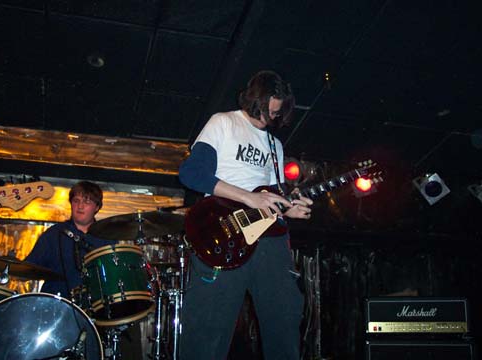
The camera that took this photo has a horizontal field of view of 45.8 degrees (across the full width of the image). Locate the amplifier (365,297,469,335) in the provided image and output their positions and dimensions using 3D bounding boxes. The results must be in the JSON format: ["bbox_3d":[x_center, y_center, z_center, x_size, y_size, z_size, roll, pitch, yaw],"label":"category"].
[{"bbox_3d":[1.318,1.046,4.322,0.745,0.290,0.215,-1,-18,6],"label":"amplifier"}]

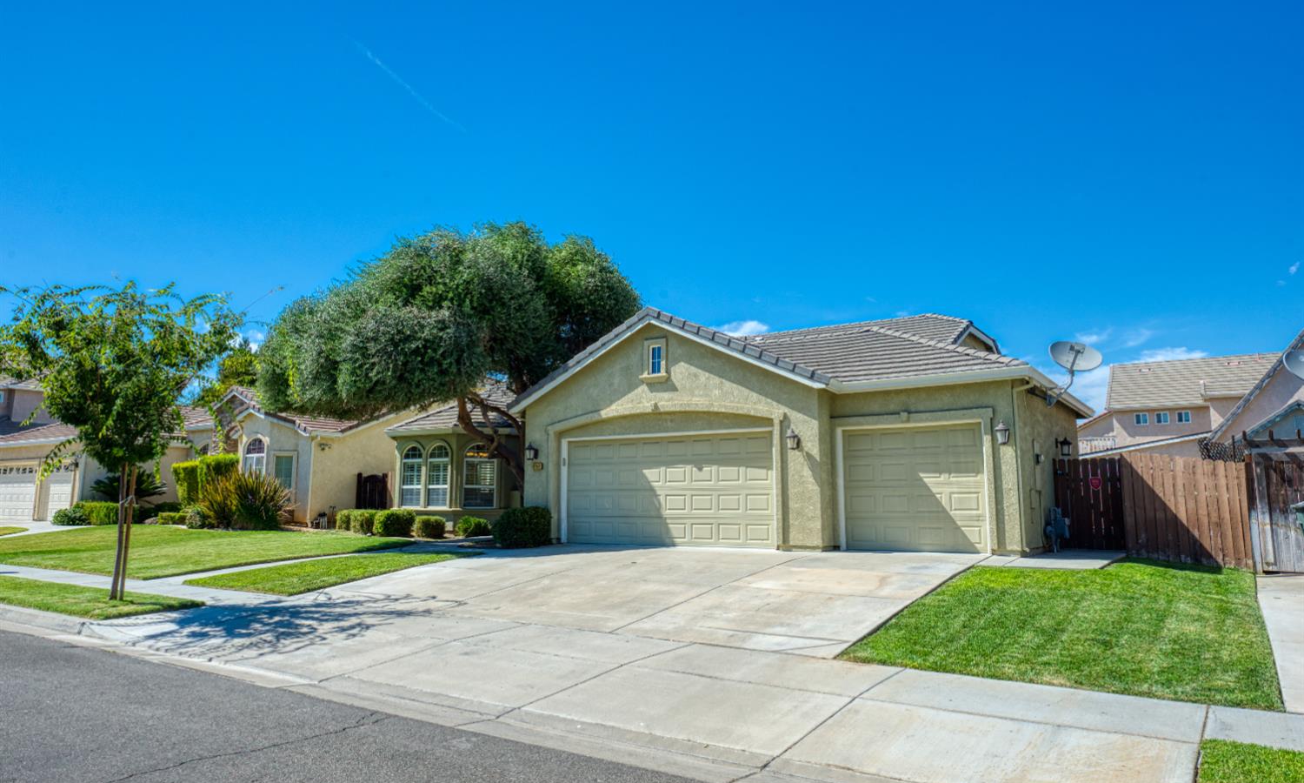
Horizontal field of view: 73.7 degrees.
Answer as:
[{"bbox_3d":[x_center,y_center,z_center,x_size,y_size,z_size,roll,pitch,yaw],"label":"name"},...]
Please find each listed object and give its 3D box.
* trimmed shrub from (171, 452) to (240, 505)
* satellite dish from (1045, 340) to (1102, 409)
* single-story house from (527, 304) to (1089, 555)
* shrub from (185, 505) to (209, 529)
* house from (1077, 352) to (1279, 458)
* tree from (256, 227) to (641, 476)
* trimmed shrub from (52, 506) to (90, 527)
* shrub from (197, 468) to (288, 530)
[{"bbox_3d":[-15.095,3.281,29.344,1.400,2.330,1.500,-5,-8,33],"label":"trimmed shrub"},{"bbox_3d":[7.378,-0.336,15.167,0.880,1.150,0.750,-1,-7,8],"label":"satellite dish"},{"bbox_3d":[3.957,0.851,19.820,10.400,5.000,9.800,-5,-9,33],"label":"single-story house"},{"bbox_3d":[-15.064,4.159,28.724,0.900,0.880,0.900,4,-8,-27],"label":"shrub"},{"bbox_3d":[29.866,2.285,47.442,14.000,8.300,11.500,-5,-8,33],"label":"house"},{"bbox_3d":[-4.981,-0.355,21.631,9.600,7.700,8.200,2,-8,-13],"label":"tree"},{"bbox_3d":[-19.741,4.188,29.505,1.120,0.650,1.080,-5,-8,33],"label":"trimmed shrub"},{"bbox_3d":[-12.239,3.245,26.110,2.600,1.720,2.200,-5,-8,33],"label":"shrub"}]

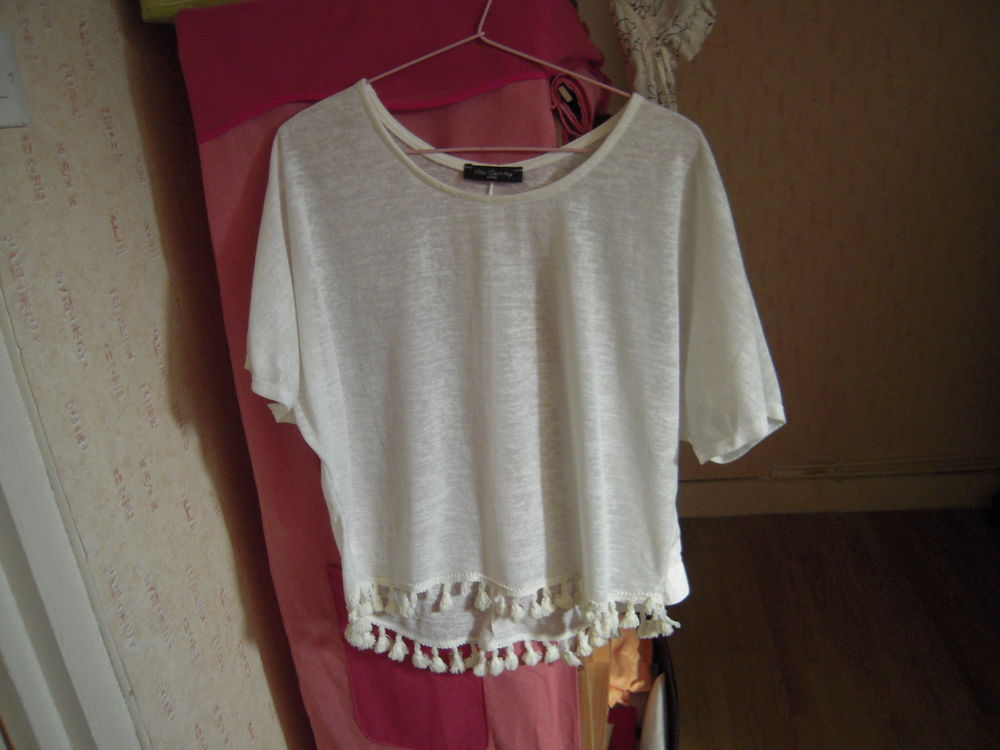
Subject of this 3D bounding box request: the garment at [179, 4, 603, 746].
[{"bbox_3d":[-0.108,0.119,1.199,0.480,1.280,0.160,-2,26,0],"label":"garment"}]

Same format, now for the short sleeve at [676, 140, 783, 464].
[{"bbox_3d":[0.262,-0.070,0.903,0.140,0.385,0.100,-2,26,0],"label":"short sleeve"}]

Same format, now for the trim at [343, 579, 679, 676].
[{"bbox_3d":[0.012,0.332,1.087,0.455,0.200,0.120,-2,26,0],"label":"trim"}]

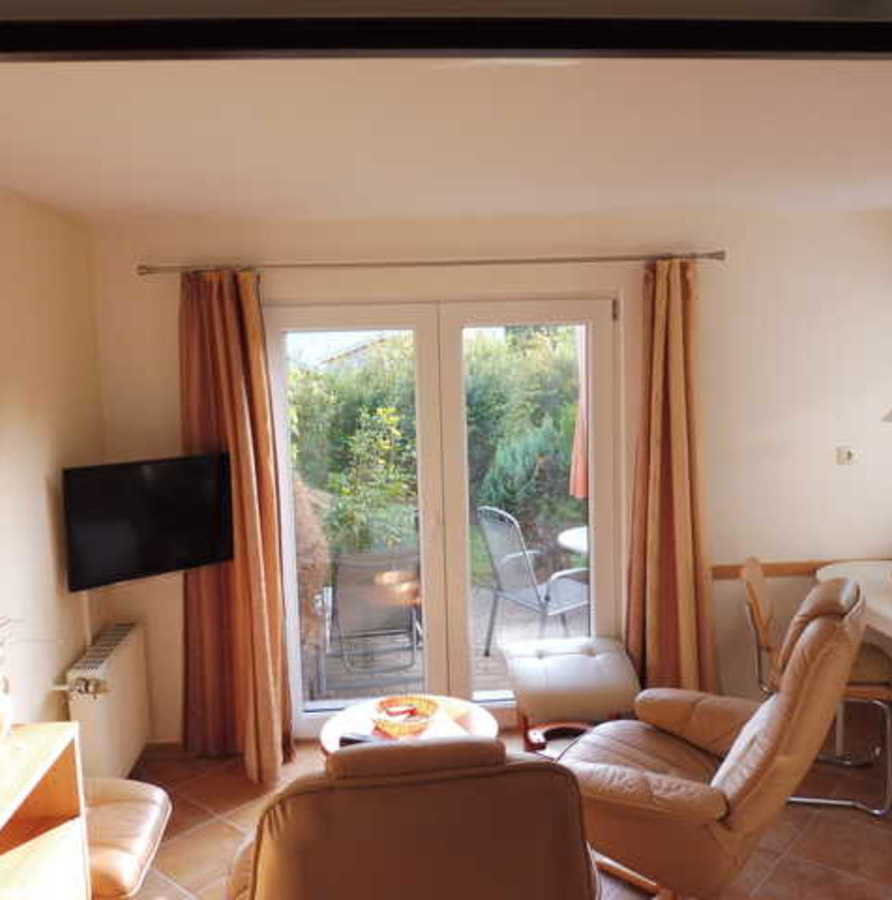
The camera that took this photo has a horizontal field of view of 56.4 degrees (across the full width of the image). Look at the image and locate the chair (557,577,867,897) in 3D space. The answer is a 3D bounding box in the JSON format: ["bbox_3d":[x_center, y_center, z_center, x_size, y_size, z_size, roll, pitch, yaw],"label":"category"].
[{"bbox_3d":[0.817,0.959,2.651,0.900,1.040,0.750,1,7,24],"label":"chair"}]

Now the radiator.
[{"bbox_3d":[-1.375,1.065,3.430,0.160,0.550,0.470,-2,7,-4],"label":"radiator"}]

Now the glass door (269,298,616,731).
[{"bbox_3d":[0.007,0.321,3.925,1.640,2.030,0.080,-2,7,-4],"label":"glass door"}]

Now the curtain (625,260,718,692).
[{"bbox_3d":[1.038,0.218,3.824,0.420,2.160,0.210,-2,7,-4],"label":"curtain"}]

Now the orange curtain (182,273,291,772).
[{"bbox_3d":[-0.958,0.310,3.620,0.465,2.180,0.320,-2,7,-4],"label":"orange curtain"}]

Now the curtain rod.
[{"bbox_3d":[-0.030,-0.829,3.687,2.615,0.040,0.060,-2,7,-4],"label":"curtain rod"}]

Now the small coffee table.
[{"bbox_3d":[-0.118,1.224,2.934,0.625,0.500,0.615,-2,7,-4],"label":"small coffee table"}]

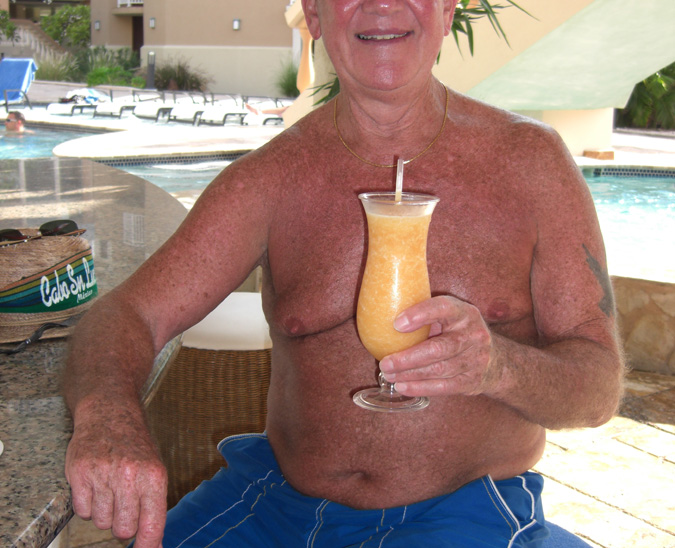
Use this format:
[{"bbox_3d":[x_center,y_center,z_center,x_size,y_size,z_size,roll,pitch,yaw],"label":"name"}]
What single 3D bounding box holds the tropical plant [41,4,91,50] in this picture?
[{"bbox_3d":[-9.291,-8.380,34.000,2.000,1.900,1.900,1,11,0],"label":"tropical plant"}]

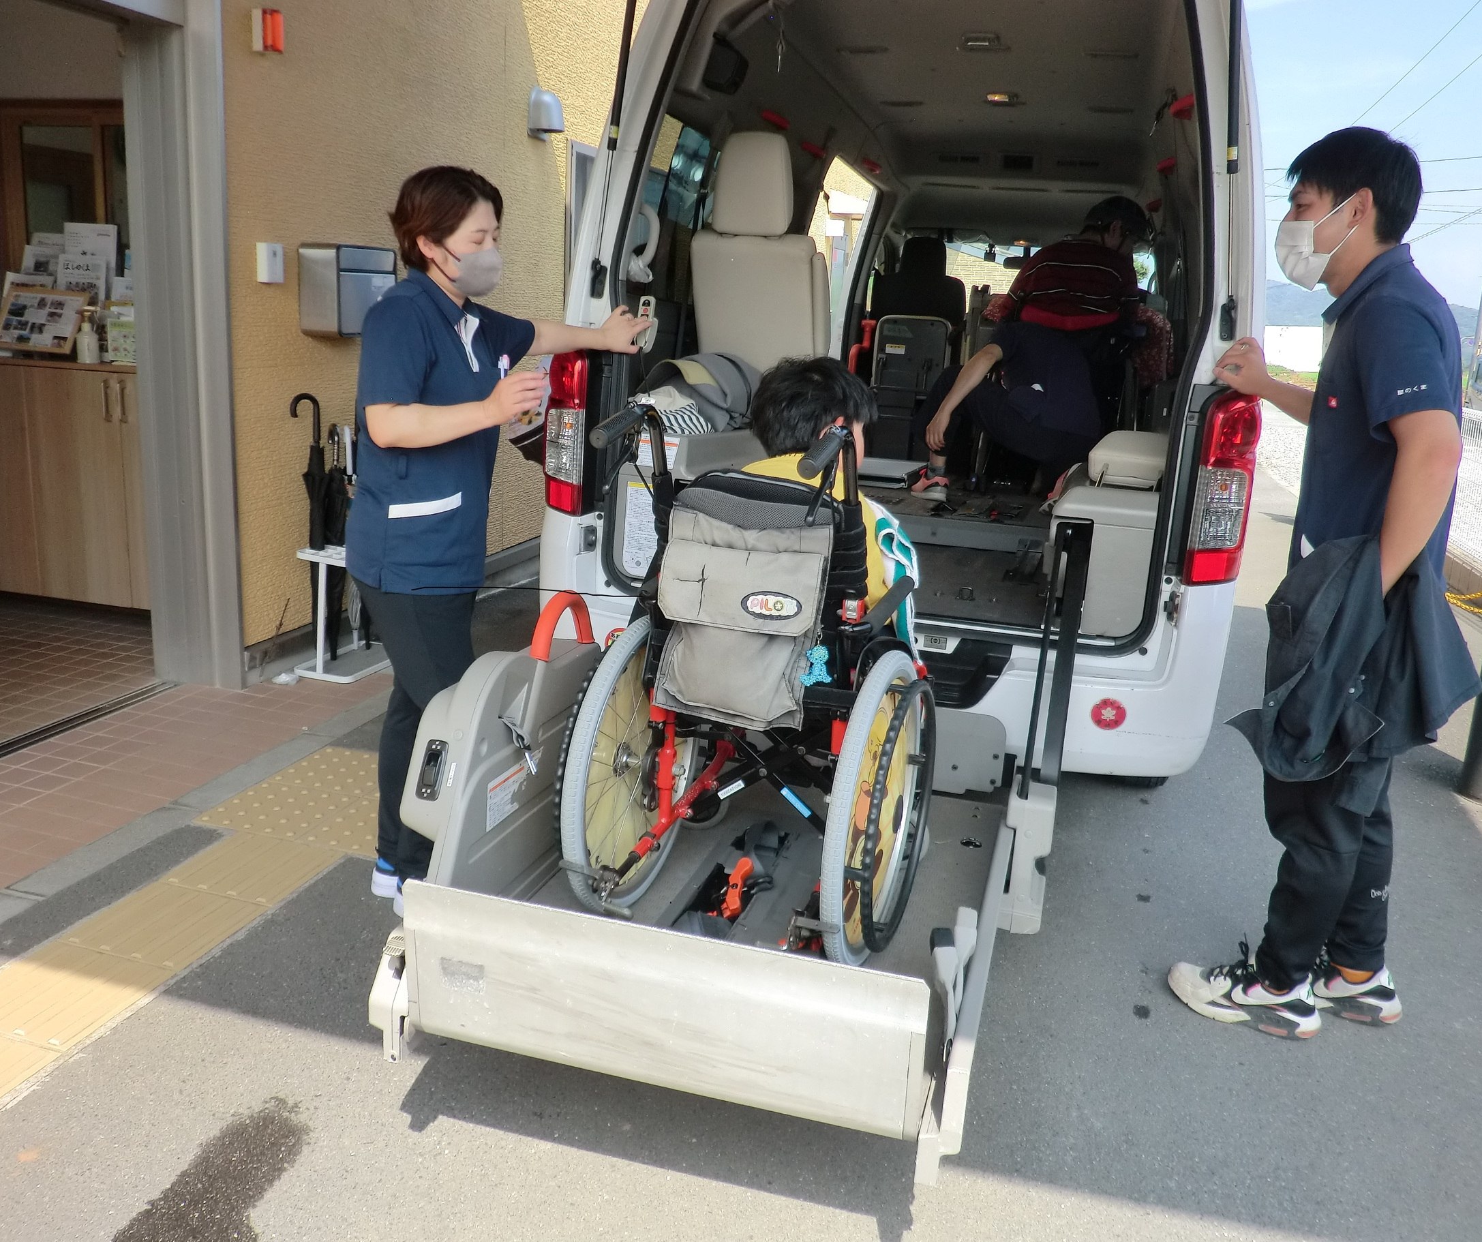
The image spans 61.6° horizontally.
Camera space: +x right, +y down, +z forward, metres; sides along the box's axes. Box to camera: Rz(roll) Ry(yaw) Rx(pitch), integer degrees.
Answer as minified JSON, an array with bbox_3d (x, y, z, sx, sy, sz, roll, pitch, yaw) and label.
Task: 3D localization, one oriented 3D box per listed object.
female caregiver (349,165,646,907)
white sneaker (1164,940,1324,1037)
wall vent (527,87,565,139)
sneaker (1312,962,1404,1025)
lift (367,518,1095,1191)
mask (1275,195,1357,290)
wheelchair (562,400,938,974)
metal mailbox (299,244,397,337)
[{"bbox_3d":[-0.565,-0.150,2.780,0.640,1.610,0.560,5,12,11],"label":"female caregiver"},{"bbox_3d":[1.030,0.742,2.531,0.285,0.115,0.108,8,13,22],"label":"white sneaker"},{"bbox_3d":[-1.004,-2.644,6.482,0.140,0.230,0.190,5,12,12],"label":"wall vent"},{"bbox_3d":[1.220,0.737,2.596,0.285,0.115,0.108,8,13,22],"label":"sneaker"},{"bbox_3d":[0.085,0.248,2.452,1.020,0.800,1.400,6,12,17],"label":"lift"},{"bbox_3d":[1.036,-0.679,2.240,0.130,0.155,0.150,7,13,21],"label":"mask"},{"bbox_3d":[0.084,0.077,2.387,0.590,0.940,0.920,7,12,19],"label":"wheelchair"},{"bbox_3d":[-1.489,-1.240,4.732,0.152,0.315,0.410,5,12,12],"label":"metal mailbox"}]

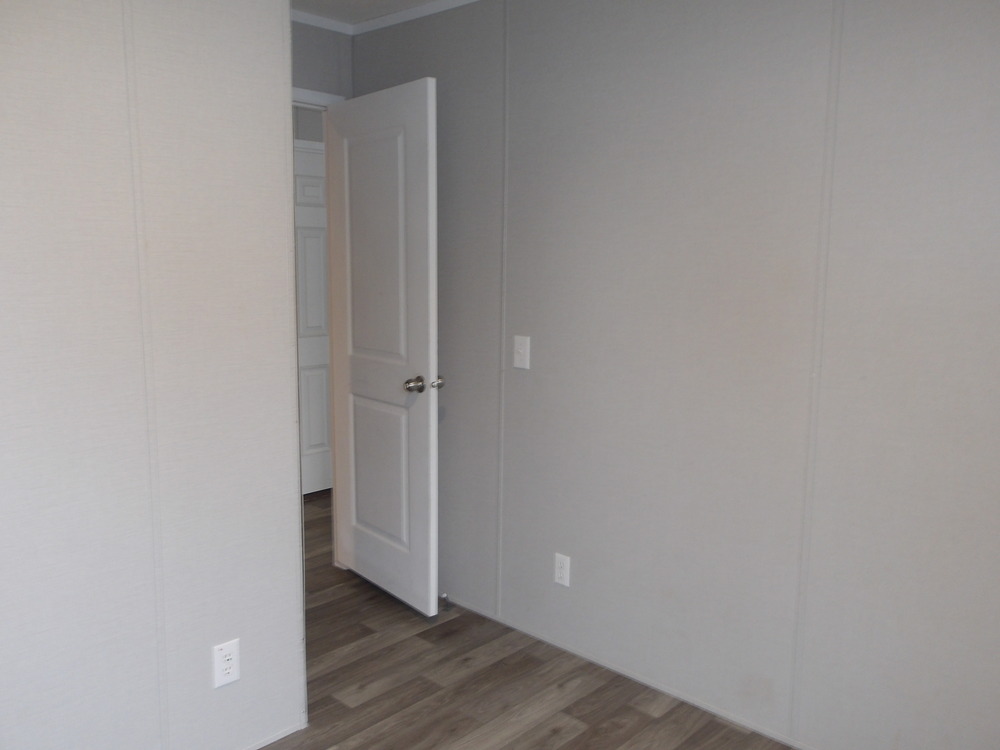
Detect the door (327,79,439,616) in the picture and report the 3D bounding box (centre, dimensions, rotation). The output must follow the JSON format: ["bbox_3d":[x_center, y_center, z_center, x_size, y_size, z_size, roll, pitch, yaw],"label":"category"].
[{"bbox_3d":[-0.495,-0.096,3.242,0.038,2.063,0.710,-7,11,-41],"label":"door"}]

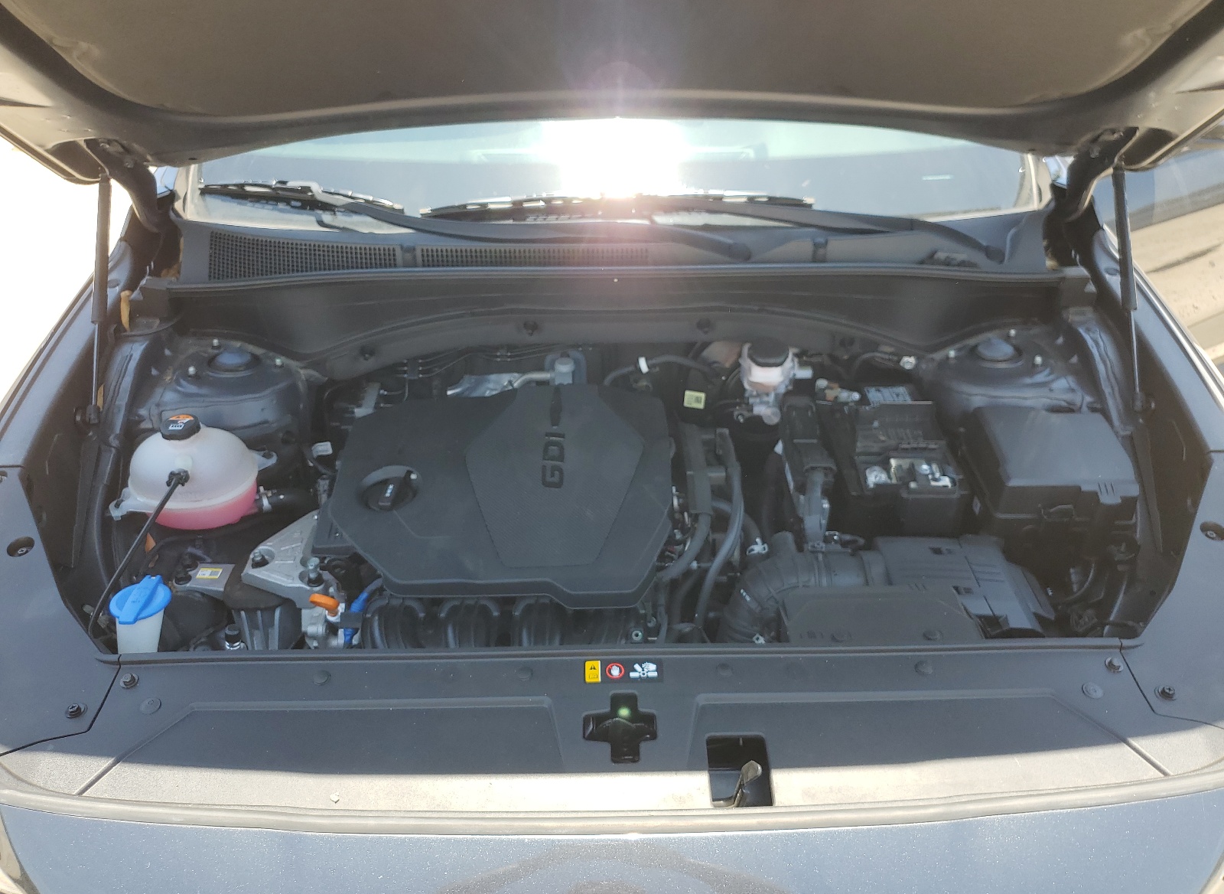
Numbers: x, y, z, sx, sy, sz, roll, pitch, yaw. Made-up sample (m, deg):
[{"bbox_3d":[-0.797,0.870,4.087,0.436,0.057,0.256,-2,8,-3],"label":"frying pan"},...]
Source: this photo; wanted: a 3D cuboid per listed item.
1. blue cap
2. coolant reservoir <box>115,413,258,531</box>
[{"bbox_3d":[-0.513,0.168,1.000,0.059,0.023,0.067,-2,32,-2],"label":"blue cap"},{"bbox_3d":[-0.536,0.039,1.165,0.172,0.145,0.145,-1,32,0],"label":"coolant reservoir"}]

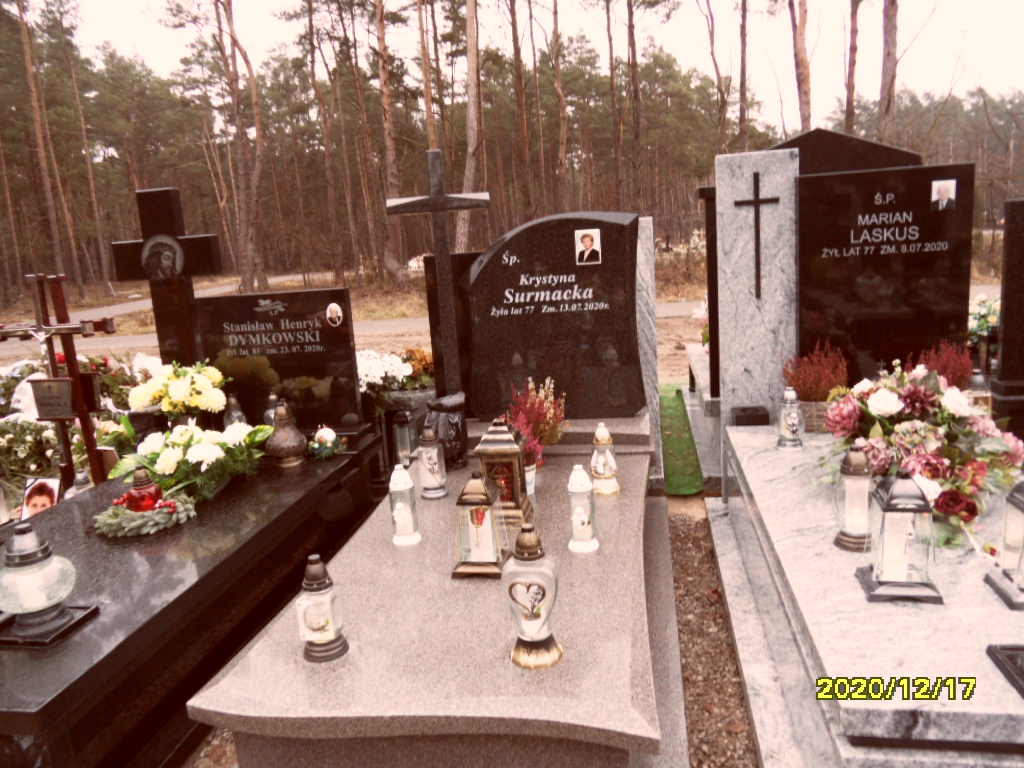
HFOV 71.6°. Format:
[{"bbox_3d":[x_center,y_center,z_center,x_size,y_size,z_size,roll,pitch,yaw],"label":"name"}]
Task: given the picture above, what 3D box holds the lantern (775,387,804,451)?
[{"bbox_3d":[1.021,0.126,2.613,0.097,0.218,0.097,-2,11,10],"label":"lantern"}]

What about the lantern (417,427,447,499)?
[{"bbox_3d":[-0.279,0.272,2.467,0.089,0.233,0.089,-2,11,10],"label":"lantern"}]

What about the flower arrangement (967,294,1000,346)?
[{"bbox_3d":[3.025,-0.401,4.550,0.300,0.340,0.280,-2,10,11],"label":"flower arrangement"}]

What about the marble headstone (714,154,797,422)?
[{"bbox_3d":[1.021,-0.300,2.970,0.310,1.276,0.090,-2,11,10],"label":"marble headstone"}]

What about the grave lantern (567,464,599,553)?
[{"bbox_3d":[0.216,0.381,2.197,0.094,0.264,0.094,-2,12,11],"label":"grave lantern"}]

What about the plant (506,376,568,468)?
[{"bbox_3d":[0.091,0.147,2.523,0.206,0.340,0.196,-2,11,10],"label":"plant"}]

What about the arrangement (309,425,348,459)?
[{"bbox_3d":[-0.853,0.271,3.273,0.165,0.130,0.140,-2,12,11],"label":"arrangement"}]

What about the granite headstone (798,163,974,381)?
[{"bbox_3d":[1.469,-0.353,2.848,0.634,0.963,0.090,-2,11,10],"label":"granite headstone"}]

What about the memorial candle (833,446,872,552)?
[{"bbox_3d":[0.903,0.298,1.866,0.100,0.268,0.100,-2,12,11],"label":"memorial candle"}]

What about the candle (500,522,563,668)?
[{"bbox_3d":[0.050,0.479,1.644,0.130,0.323,0.120,-2,12,9],"label":"candle"}]

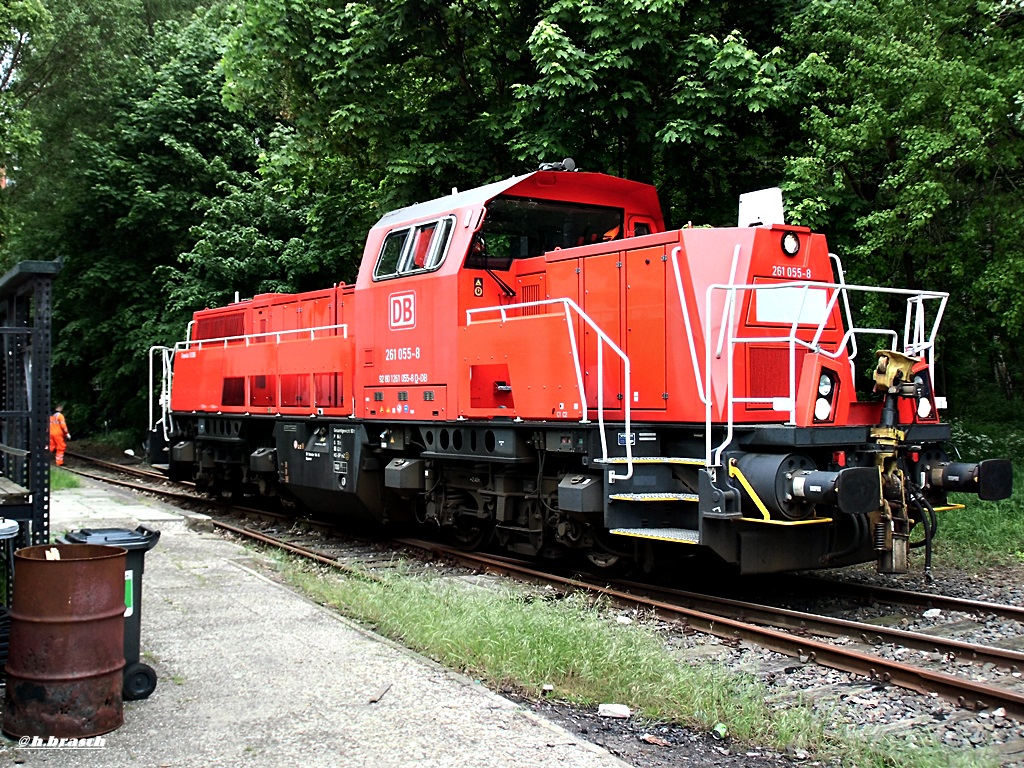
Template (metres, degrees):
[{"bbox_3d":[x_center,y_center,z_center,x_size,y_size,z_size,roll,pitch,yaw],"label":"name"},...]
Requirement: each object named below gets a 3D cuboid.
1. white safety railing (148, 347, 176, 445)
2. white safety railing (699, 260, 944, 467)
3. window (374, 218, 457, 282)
[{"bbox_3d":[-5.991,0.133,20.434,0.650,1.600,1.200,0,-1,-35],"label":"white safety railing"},{"bbox_3d":[2.808,-0.069,9.929,2.600,1.480,0.720,0,-1,-35],"label":"white safety railing"},{"bbox_3d":[-1.071,-1.489,13.075,0.080,0.660,1.626,23,-14,-33],"label":"window"}]

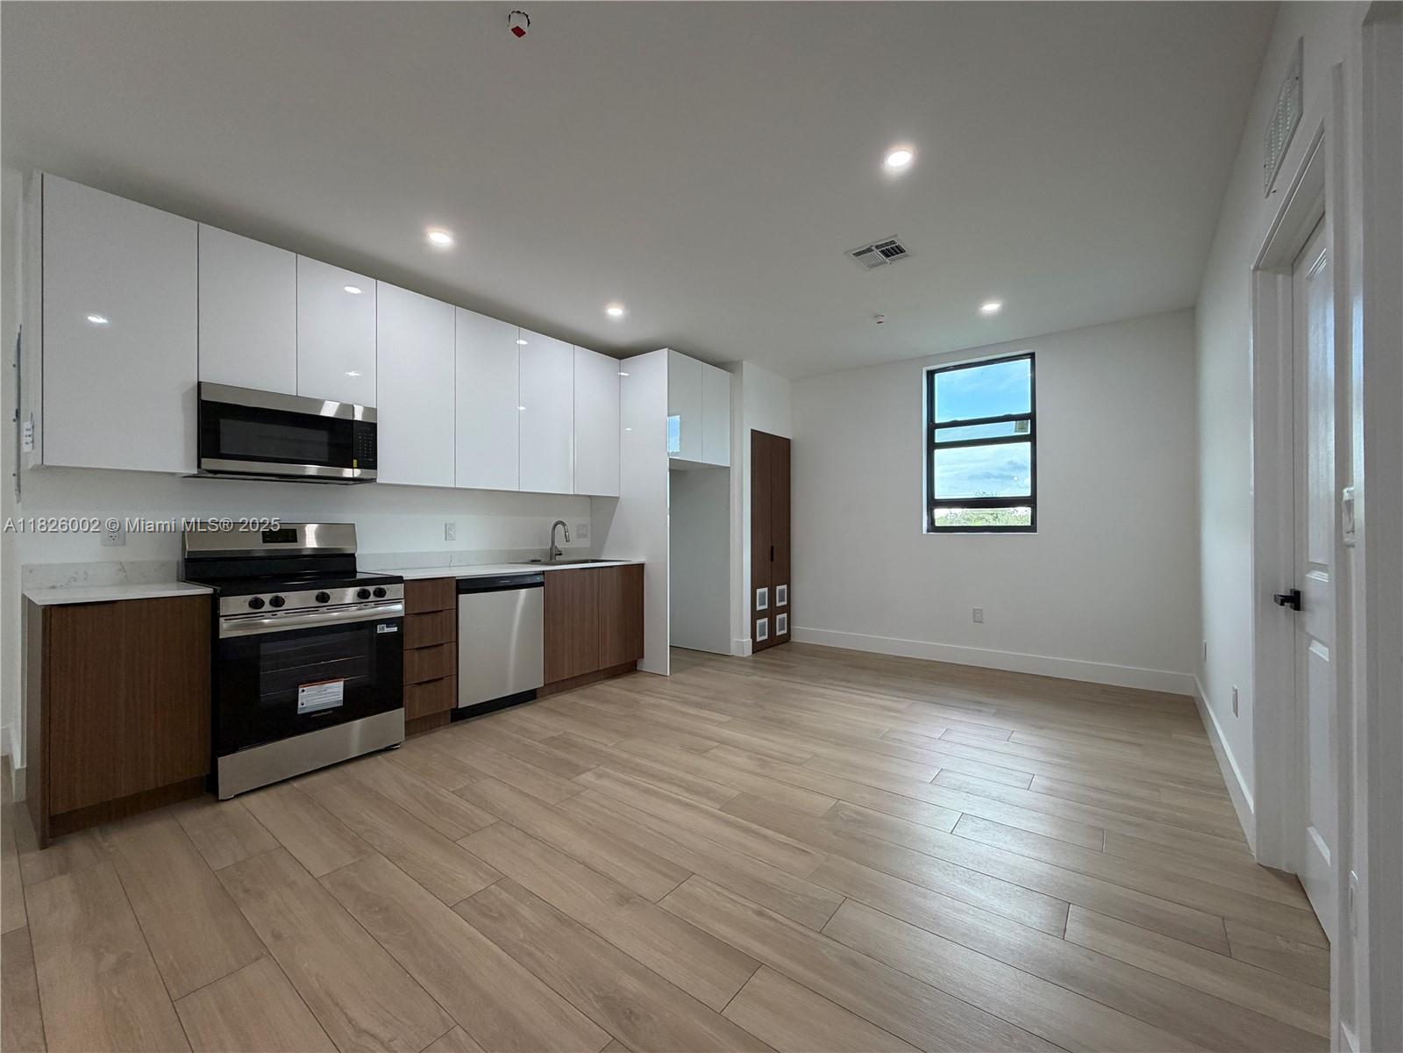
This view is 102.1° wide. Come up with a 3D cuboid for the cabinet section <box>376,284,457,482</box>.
[{"bbox_3d":[-1.807,-0.804,3.453,0.347,1.127,0.462,0,0,37],"label":"cabinet section"}]

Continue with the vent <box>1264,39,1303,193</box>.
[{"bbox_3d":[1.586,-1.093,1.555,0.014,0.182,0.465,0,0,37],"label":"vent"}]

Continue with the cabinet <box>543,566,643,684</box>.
[{"bbox_3d":[-0.999,0.712,4.355,0.628,0.827,0.970,0,0,37],"label":"cabinet"}]

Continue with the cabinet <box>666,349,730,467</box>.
[{"bbox_3d":[-0.281,-0.957,4.961,0.697,0.832,0.839,0,0,37],"label":"cabinet"}]

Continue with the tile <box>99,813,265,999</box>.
[{"bbox_3d":[-1.715,1.167,1.834,1.208,0.011,0.196,0,0,37],"label":"tile"}]

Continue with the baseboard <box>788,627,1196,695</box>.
[{"bbox_3d":[2.155,1.092,4.839,3.107,0.145,0.015,0,0,37],"label":"baseboard"}]

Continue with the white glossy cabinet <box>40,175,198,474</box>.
[{"bbox_3d":[-2.587,-0.812,2.520,0.373,1.141,0.471,0,0,37],"label":"white glossy cabinet"}]

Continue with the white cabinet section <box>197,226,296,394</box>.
[{"bbox_3d":[-2.292,-1.011,2.817,0.347,0.714,0.378,0,0,37],"label":"white cabinet section"}]

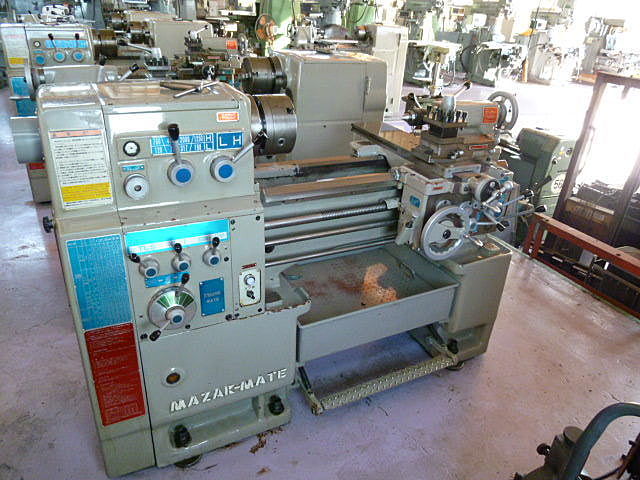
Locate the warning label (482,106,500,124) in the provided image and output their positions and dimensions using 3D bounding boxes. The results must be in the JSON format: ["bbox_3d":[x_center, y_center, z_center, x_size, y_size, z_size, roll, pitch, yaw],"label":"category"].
[{"bbox_3d":[0.760,-0.552,2.052,0.093,0.075,0.005,-10,30,-26],"label":"warning label"}]

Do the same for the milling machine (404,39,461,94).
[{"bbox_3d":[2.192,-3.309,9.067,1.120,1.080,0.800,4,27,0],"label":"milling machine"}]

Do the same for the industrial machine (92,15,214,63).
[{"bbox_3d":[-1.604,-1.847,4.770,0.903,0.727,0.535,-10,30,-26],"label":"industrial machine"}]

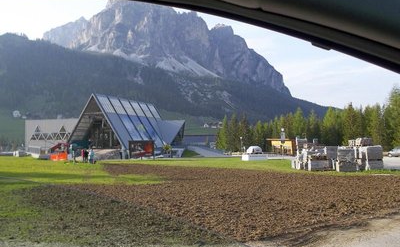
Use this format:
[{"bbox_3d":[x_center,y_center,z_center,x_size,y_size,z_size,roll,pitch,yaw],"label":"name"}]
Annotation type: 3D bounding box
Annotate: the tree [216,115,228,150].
[{"bbox_3d":[4.896,2.122,73.000,2.611,7.724,2.611,0,-5,0],"label":"tree"}]

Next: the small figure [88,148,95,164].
[{"bbox_3d":[-12.267,3.692,38.000,0.520,1.700,0.400,0,-5,0],"label":"small figure"}]

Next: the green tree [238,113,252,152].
[{"bbox_3d":[9.764,1.931,72.000,3.005,8.155,3.005,0,-5,0],"label":"green tree"}]

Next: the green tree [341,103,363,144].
[{"bbox_3d":[26.191,0.692,58.000,3.803,8.471,3.803,0,-5,0],"label":"green tree"}]

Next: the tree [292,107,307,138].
[{"bbox_3d":[19.277,1.114,65.000,2.712,8.428,2.712,0,-5,0],"label":"tree"}]

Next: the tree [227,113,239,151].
[{"bbox_3d":[7.072,1.904,73.000,2.611,8.377,2.611,0,-5,0],"label":"tree"}]

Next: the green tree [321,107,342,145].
[{"bbox_3d":[23.517,1.028,60.000,3.934,7.958,3.934,0,-5,0],"label":"green tree"}]

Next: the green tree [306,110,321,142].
[{"bbox_3d":[21.313,1.361,63.000,2.629,7.793,2.629,0,-5,0],"label":"green tree"}]

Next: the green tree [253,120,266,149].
[{"bbox_3d":[12.769,2.629,72.000,3.005,6.760,3.005,0,-5,0],"label":"green tree"}]

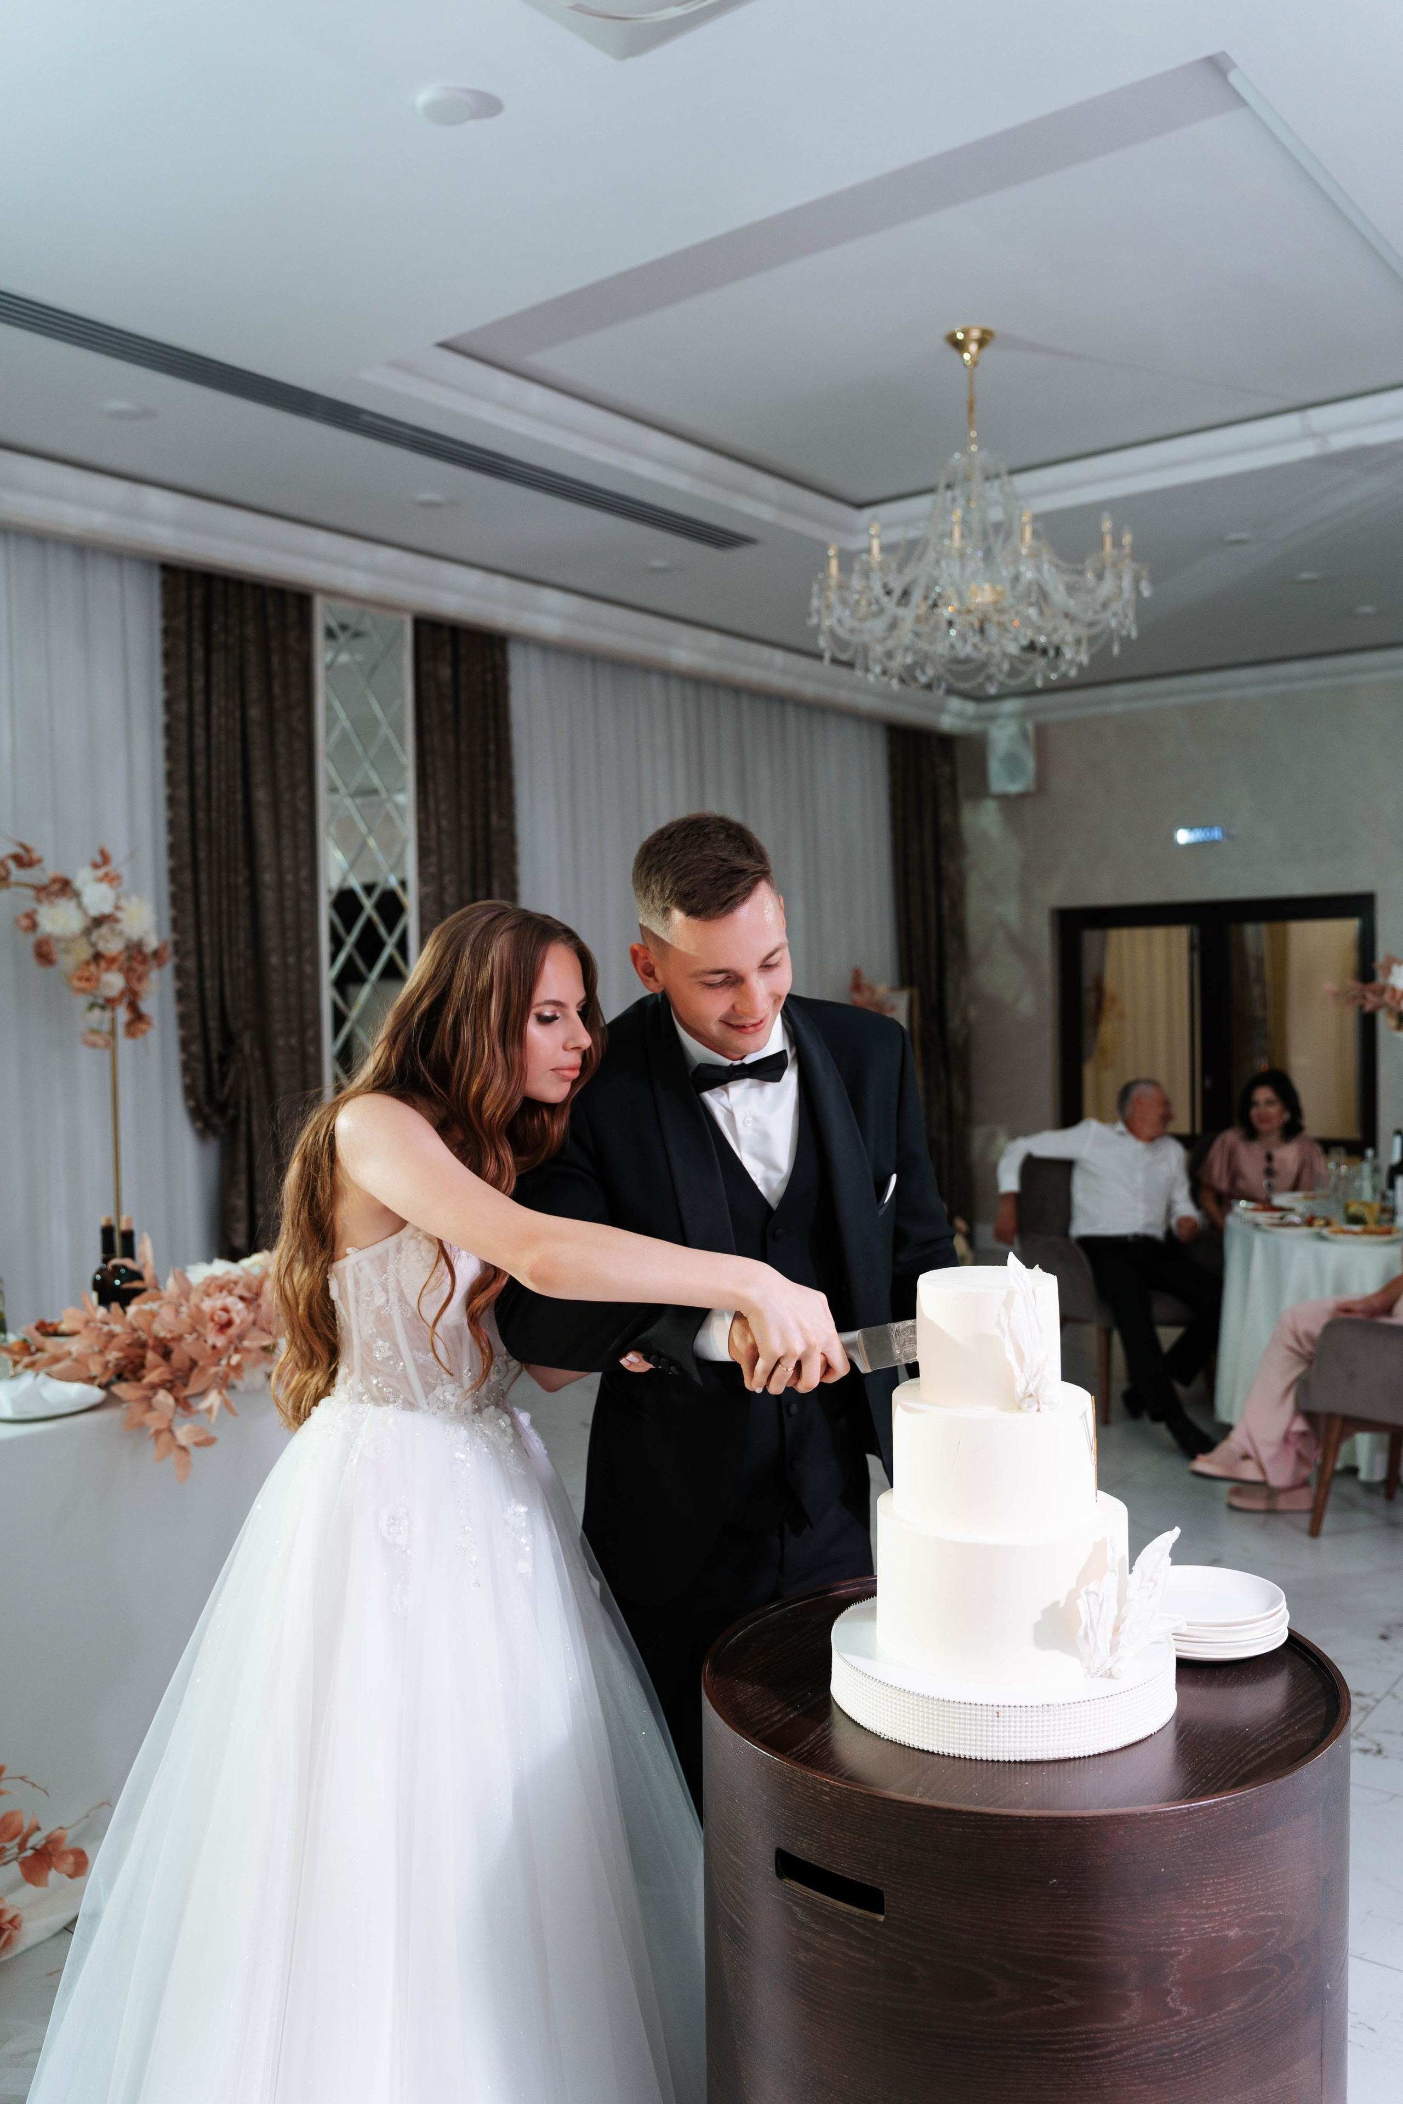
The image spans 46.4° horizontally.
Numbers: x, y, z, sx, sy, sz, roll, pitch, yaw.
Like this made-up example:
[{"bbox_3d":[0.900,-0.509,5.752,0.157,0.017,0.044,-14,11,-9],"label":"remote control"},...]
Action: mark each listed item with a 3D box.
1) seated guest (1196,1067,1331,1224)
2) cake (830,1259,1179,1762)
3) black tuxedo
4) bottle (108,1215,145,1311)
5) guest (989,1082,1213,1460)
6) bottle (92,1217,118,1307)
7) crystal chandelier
[{"bbox_3d":[2.238,0.679,6.450,0.530,1.200,0.720,-1,3,4],"label":"seated guest"},{"bbox_3d":[0.319,0.449,1.770,0.370,0.475,0.370,-1,3,-10],"label":"cake"},{"bbox_3d":[0.040,0.707,2.070,0.590,1.540,0.430,-2,3,-19],"label":"black tuxedo"},{"bbox_3d":[-1.290,0.543,3.700,0.075,0.320,0.075,-2,3,-18],"label":"bottle"},{"bbox_3d":[1.550,0.710,5.980,0.620,1.200,0.860,-2,3,-19],"label":"guest"},{"bbox_3d":[-1.363,0.541,3.770,0.075,0.320,0.075,-2,3,-18],"label":"bottle"},{"bbox_3d":[0.715,-1.438,4.321,0.900,0.930,0.900,-1,3,0],"label":"crystal chandelier"}]

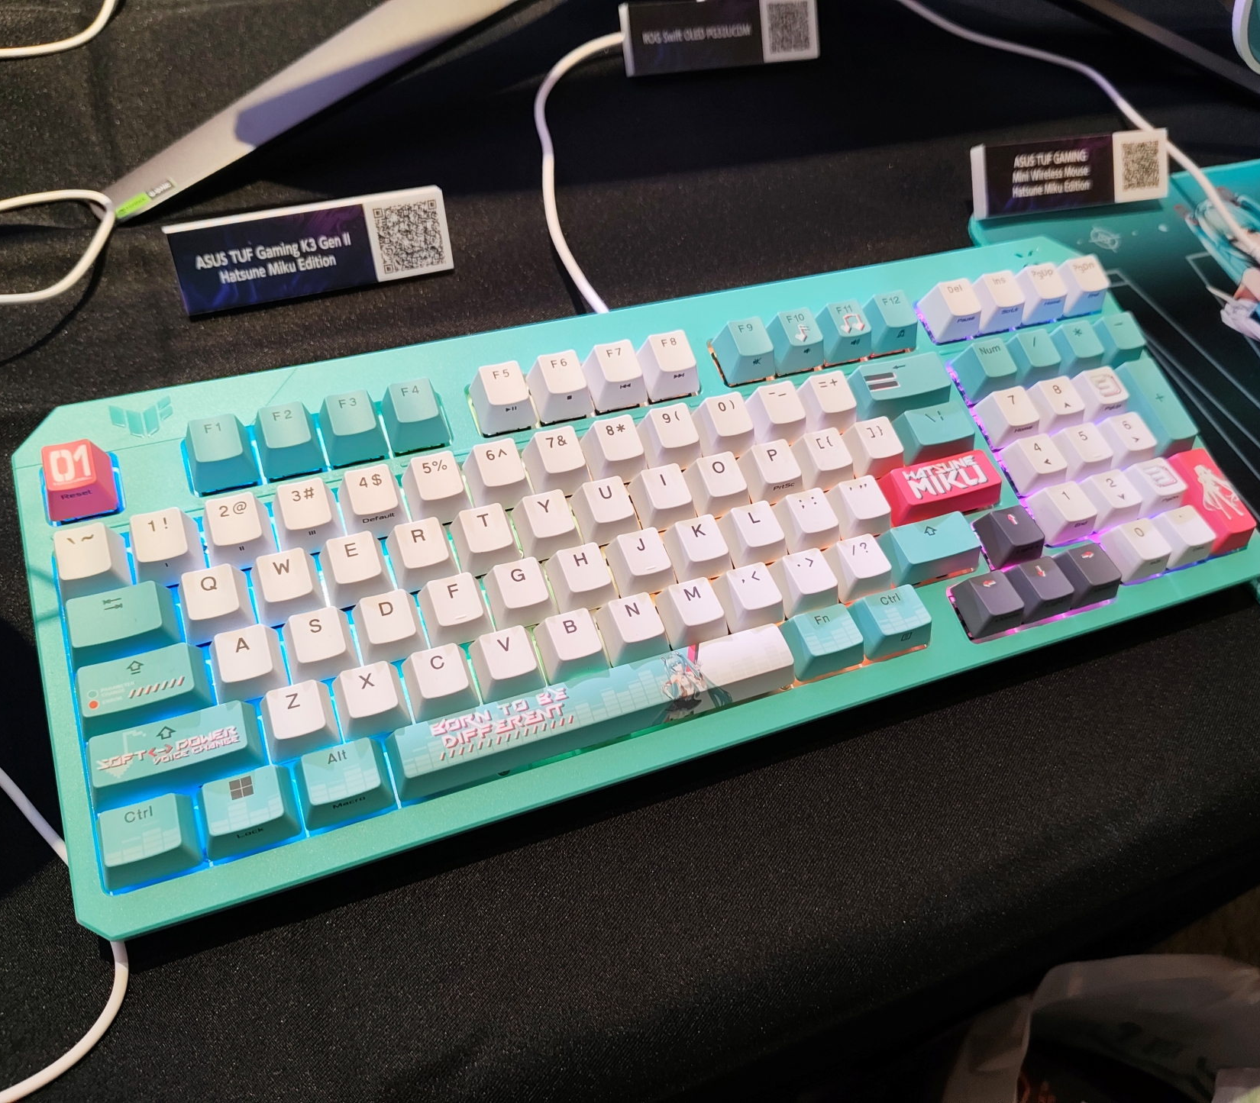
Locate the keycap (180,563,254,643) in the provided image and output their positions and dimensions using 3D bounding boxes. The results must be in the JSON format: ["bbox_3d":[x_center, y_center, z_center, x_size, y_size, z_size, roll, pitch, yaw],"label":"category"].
[{"bbox_3d":[-0.113,0.014,0.276,0.018,0.010,0.018,-14,68,-17],"label":"keycap"}]

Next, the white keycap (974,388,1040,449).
[{"bbox_3d":[0.133,-0.047,0.354,0.018,0.009,0.018,-14,68,-17],"label":"white keycap"}]

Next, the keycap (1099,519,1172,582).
[{"bbox_3d":[0.170,-0.002,0.339,0.018,0.010,0.018,-14,68,-17],"label":"keycap"}]

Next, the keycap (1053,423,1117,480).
[{"bbox_3d":[0.158,-0.035,0.353,0.018,0.009,0.018,-14,68,-17],"label":"keycap"}]

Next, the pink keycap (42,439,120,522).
[{"bbox_3d":[-0.154,-0.020,0.283,0.018,0.012,0.018,-14,68,-17],"label":"pink keycap"}]

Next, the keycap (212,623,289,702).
[{"bbox_3d":[-0.102,0.029,0.271,0.018,0.008,0.018,-14,69,-17],"label":"keycap"}]

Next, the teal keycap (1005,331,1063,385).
[{"bbox_3d":[0.145,-0.069,0.365,0.018,0.012,0.018,-14,68,-17],"label":"teal keycap"}]

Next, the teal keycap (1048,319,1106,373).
[{"bbox_3d":[0.163,-0.073,0.372,0.018,0.013,0.018,-14,67,-17],"label":"teal keycap"}]

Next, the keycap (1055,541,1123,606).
[{"bbox_3d":[0.150,0.007,0.331,0.018,0.010,0.018,-14,68,-17],"label":"keycap"}]

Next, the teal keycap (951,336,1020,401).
[{"bbox_3d":[0.127,-0.065,0.359,0.018,0.010,0.018,-14,69,-17],"label":"teal keycap"}]

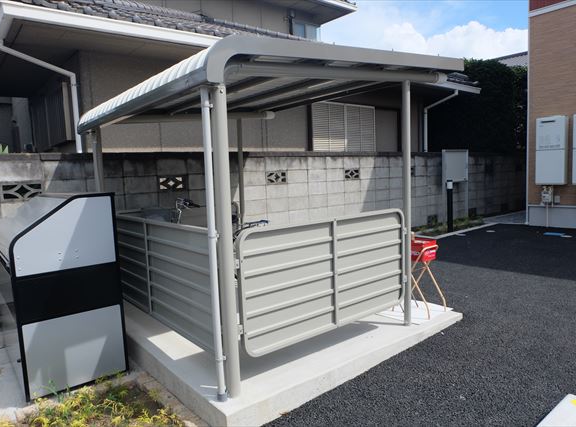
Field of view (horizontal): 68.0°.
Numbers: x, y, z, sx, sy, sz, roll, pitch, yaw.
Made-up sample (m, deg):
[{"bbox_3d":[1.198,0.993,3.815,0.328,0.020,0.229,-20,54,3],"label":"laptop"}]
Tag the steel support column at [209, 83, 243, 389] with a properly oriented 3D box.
[{"bbox_3d":[-0.366,0.178,2.511,0.088,1.834,0.088,-7,7,-37],"label":"steel support column"}]

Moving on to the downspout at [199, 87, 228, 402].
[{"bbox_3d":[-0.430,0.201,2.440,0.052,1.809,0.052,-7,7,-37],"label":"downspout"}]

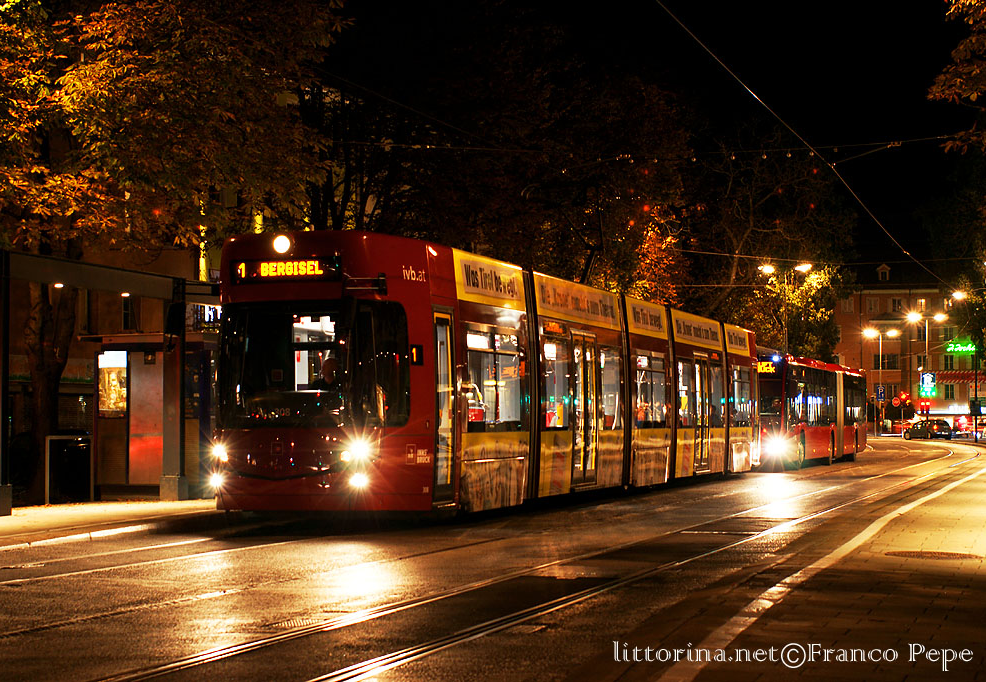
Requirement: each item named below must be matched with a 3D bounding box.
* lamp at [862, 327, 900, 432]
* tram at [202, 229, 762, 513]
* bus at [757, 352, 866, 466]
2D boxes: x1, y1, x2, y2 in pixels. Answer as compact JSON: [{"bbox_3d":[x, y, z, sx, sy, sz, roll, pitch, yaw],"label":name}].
[{"bbox_3d":[32.586,3.549,160.186,2.500,8.900,0.450,0,-2,6],"label":"lamp"},{"bbox_3d":[1.663,1.031,34.509,2.400,3.450,27.600,-1,-2,17],"label":"tram"},{"bbox_3d":[9.000,2.188,57.790,2.550,3.080,17.940,-1,-3,18],"label":"bus"}]

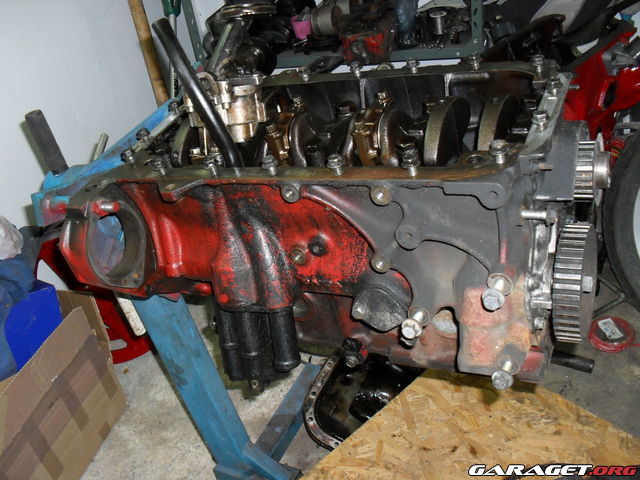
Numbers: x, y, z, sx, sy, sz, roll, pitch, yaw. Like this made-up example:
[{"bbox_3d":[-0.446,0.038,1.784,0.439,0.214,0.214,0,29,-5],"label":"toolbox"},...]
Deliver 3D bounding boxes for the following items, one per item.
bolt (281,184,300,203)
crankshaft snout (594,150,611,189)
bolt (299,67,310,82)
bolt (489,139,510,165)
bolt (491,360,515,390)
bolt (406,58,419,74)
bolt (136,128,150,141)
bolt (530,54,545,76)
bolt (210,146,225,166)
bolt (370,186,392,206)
[{"bbox_3d":[-0.030,-0.047,0.652,0.020,0.020,0.013,4,39,29],"label":"bolt"},{"bbox_3d":[0.275,-0.068,0.628,0.013,0.035,0.035,4,40,29],"label":"crankshaft snout"},{"bbox_3d":[-0.020,-0.212,0.837,0.015,0.022,0.015,4,40,29],"label":"bolt"},{"bbox_3d":[0.147,-0.070,0.529,0.016,0.021,0.016,4,39,29],"label":"bolt"},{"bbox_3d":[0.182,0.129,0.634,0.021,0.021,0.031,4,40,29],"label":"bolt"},{"bbox_3d":[0.110,-0.203,0.763,0.015,0.022,0.015,4,40,29],"label":"bolt"},{"bbox_3d":[-0.210,-0.123,0.779,0.015,0.017,0.015,4,39,29],"label":"bolt"},{"bbox_3d":[0.218,-0.173,0.643,0.014,0.019,0.014,4,39,29],"label":"bolt"},{"bbox_3d":[-0.110,-0.089,0.694,0.013,0.019,0.013,4,39,29],"label":"bolt"},{"bbox_3d":[0.057,-0.041,0.604,0.020,0.020,0.013,4,39,29],"label":"bolt"}]

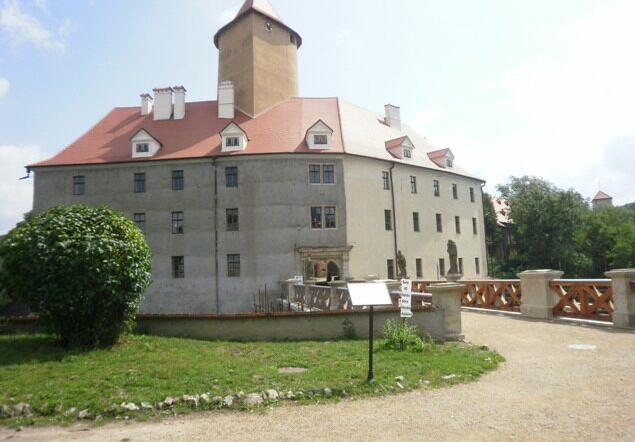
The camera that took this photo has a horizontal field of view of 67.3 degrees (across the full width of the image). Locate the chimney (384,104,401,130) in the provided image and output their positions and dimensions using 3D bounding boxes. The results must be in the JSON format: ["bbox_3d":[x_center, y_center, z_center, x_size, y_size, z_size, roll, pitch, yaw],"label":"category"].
[{"bbox_3d":[8.289,-11.504,52.500,1.750,2.700,0.950,3,-8,-43],"label":"chimney"}]

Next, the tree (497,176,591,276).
[{"bbox_3d":[28.434,0.944,60.000,11.500,13.000,11.000,-2,-6,0],"label":"tree"}]

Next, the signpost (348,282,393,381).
[{"bbox_3d":[0.743,1.585,6.750,0.580,1.380,0.330,-1,-6,-8],"label":"signpost"}]

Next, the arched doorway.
[{"bbox_3d":[1.295,4.209,38.600,1.150,1.950,0.500,-1,-6,-4],"label":"arched doorway"}]

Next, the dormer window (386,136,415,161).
[{"bbox_3d":[8.001,-7.126,47.400,2.300,2.400,2.700,3,-8,-43],"label":"dormer window"}]

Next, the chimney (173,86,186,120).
[{"bbox_3d":[-12.627,-10.859,43.700,1.000,3.050,0.950,-2,-6,6],"label":"chimney"}]

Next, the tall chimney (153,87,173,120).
[{"bbox_3d":[-14.287,-10.816,43.900,1.750,3.000,0.950,-2,-6,6],"label":"tall chimney"}]

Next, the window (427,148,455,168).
[{"bbox_3d":[13.486,-6.847,52.500,2.150,2.250,2.700,3,-8,-43],"label":"window"}]

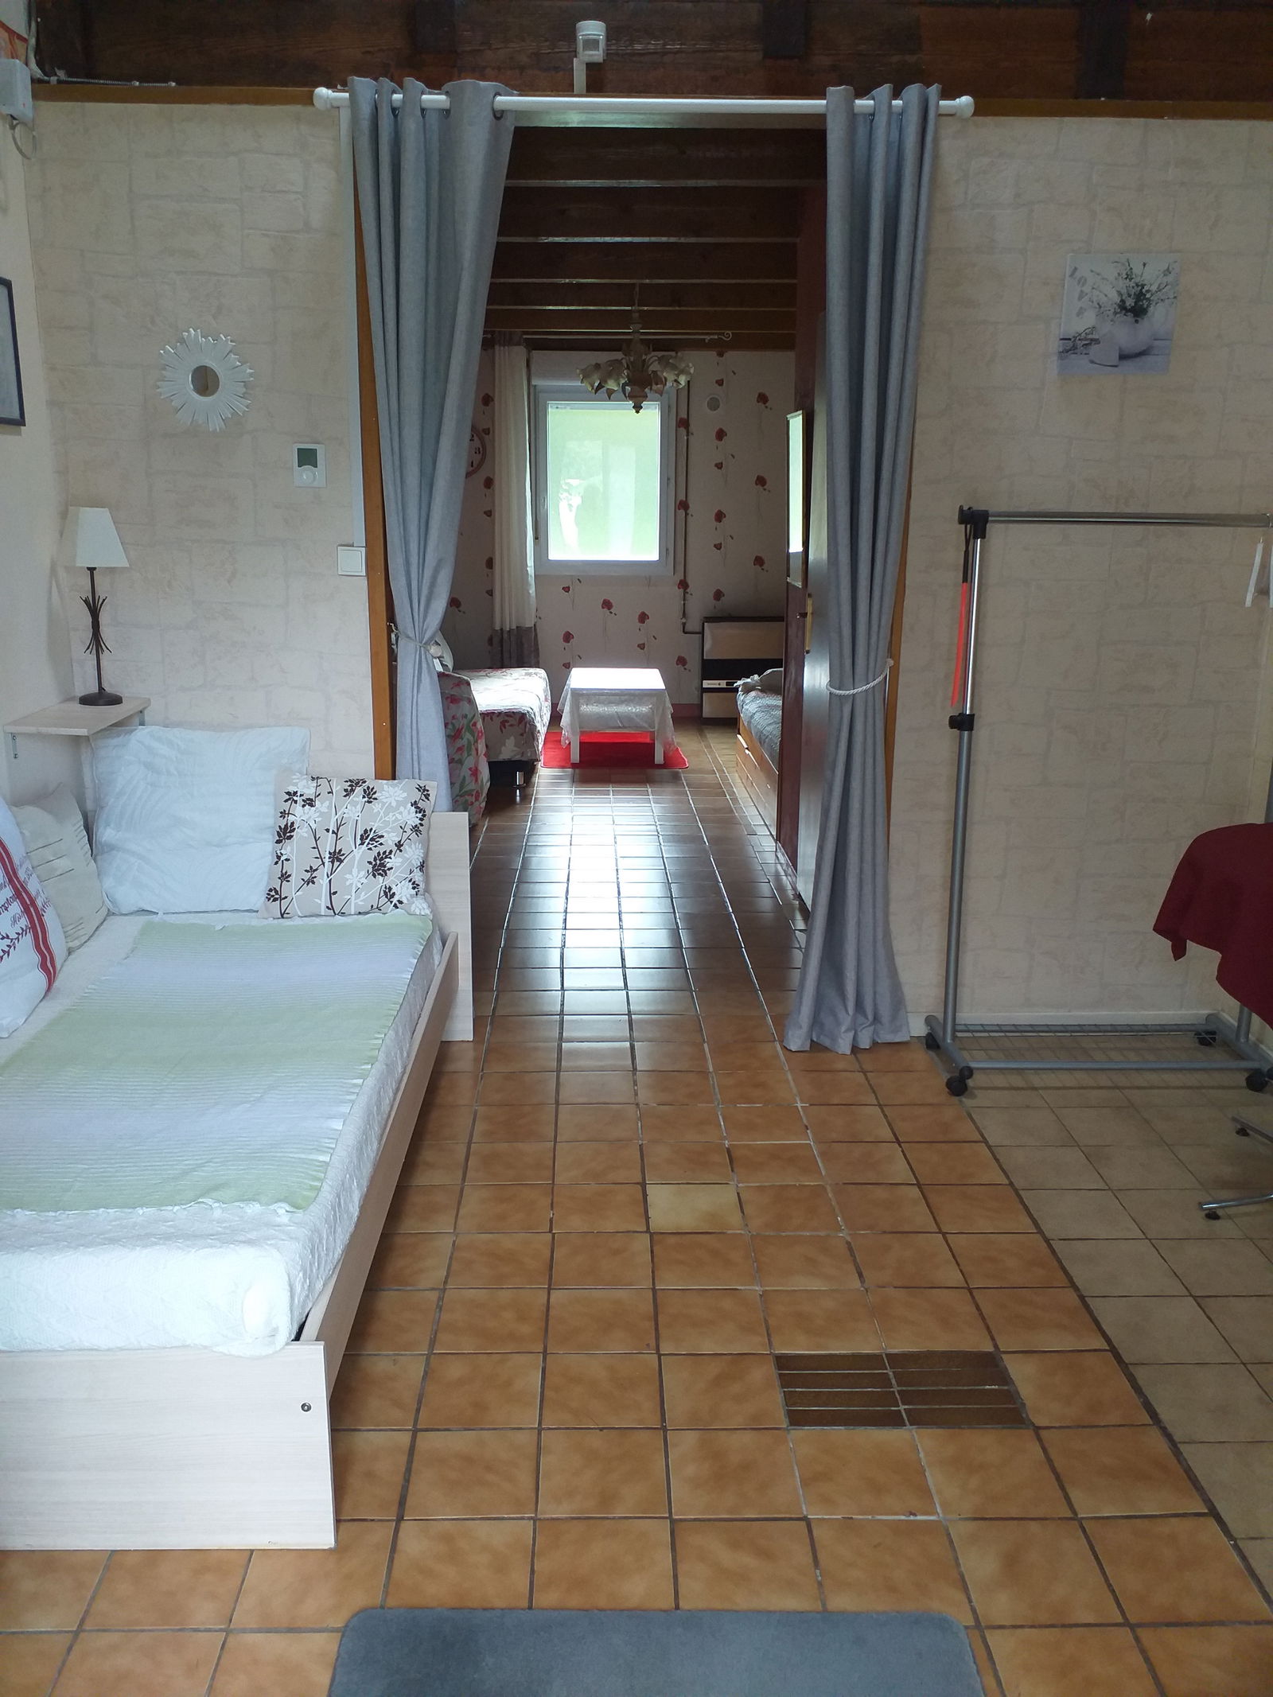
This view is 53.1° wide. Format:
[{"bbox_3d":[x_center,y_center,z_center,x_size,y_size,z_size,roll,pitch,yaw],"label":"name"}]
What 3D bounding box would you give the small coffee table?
[{"bbox_3d":[-0.119,-0.859,8.089,0.630,0.453,0.950,0,15,-1],"label":"small coffee table"}]

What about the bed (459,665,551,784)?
[{"bbox_3d":[-1.011,-0.794,7.855,0.920,0.440,1.870,0,15,-1],"label":"bed"}]

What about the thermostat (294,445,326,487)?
[{"bbox_3d":[-0.848,-0.995,3.316,0.083,0.104,0.026,0,15,-1],"label":"thermostat"}]

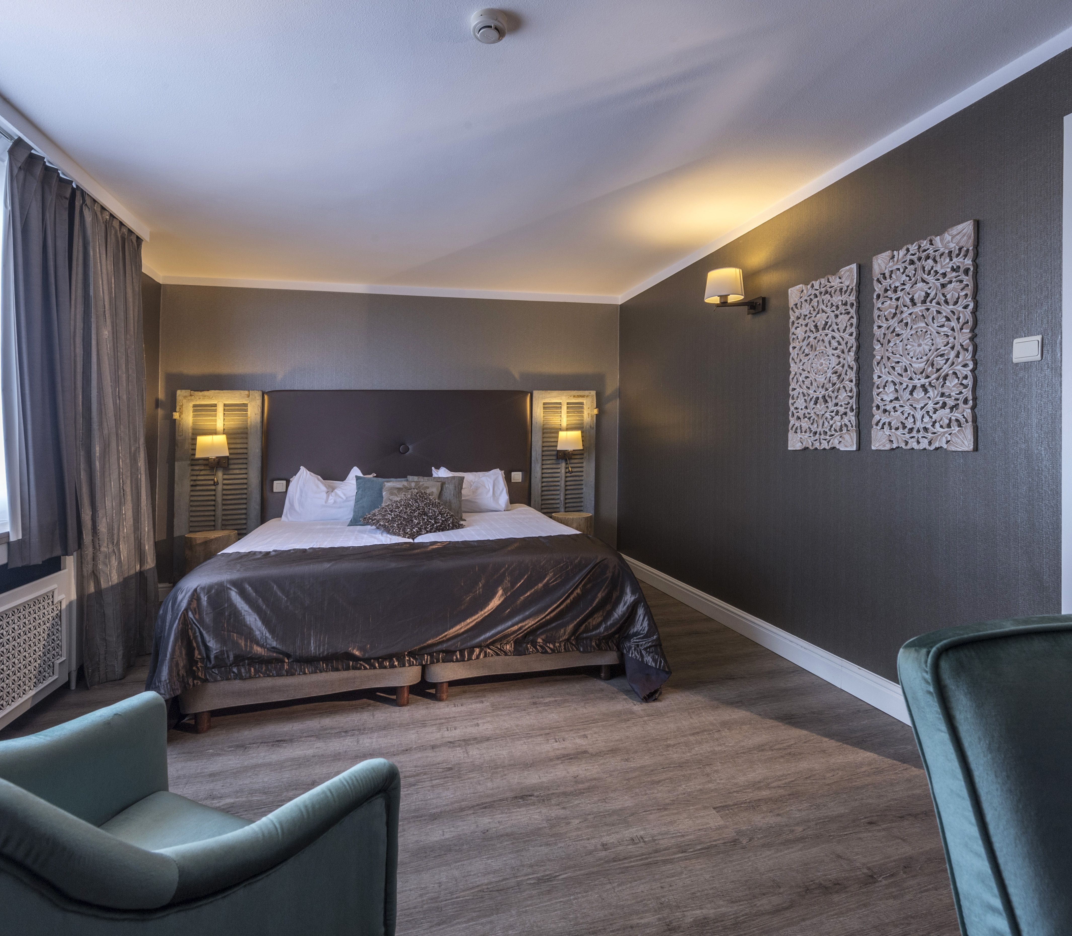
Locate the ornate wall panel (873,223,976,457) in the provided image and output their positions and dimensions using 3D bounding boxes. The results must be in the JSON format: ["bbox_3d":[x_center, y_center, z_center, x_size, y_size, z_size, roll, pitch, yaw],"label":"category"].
[{"bbox_3d":[1.479,-0.478,2.118,0.030,0.805,0.415,-1,2,-15],"label":"ornate wall panel"}]

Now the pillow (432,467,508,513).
[{"bbox_3d":[-0.495,0.167,4.144,0.570,0.370,0.160,-1,-26,-15],"label":"pillow"}]

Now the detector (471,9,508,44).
[{"bbox_3d":[-0.140,-1.325,1.640,0.106,0.052,0.106,0,2,0],"label":"detector"}]

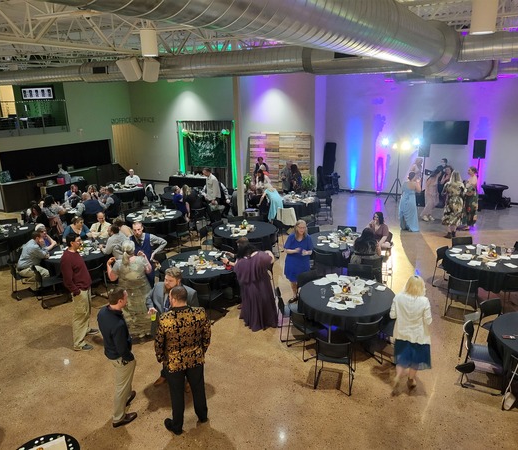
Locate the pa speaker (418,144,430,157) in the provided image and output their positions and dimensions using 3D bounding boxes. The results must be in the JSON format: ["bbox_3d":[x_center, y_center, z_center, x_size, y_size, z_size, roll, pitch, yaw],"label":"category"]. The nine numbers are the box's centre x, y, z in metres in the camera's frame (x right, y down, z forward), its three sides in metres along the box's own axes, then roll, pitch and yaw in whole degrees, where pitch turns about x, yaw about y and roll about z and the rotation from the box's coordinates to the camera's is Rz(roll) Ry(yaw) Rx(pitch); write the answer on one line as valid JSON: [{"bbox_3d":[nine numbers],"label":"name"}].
[{"bbox_3d":[5.507,-2.577,14.935,0.390,0.600,0.350,7,19,26],"label":"pa speaker"}]

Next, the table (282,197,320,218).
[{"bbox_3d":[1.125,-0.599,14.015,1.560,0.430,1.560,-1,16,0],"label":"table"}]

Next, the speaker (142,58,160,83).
[{"bbox_3d":[-2.573,-3.697,10.786,0.400,0.570,0.360,-10,42,-29],"label":"speaker"}]

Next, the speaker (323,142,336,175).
[{"bbox_3d":[2.751,-2.568,17.538,0.420,1.300,0.380,12,18,27],"label":"speaker"}]

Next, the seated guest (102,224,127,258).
[{"bbox_3d":[-3.121,0.602,9.841,0.750,1.250,0.530,3,17,17],"label":"seated guest"}]

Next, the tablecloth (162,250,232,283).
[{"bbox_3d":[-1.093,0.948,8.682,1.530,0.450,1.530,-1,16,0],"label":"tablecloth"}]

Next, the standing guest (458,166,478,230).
[{"bbox_3d":[6.033,-0.807,13.068,0.450,1.720,0.500,4,17,17],"label":"standing guest"}]

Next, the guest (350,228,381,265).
[{"bbox_3d":[2.125,0.643,9.099,0.550,1.280,0.780,-5,16,-14],"label":"guest"}]

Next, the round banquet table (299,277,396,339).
[{"bbox_3d":[1.407,1.454,7.256,1.530,0.760,1.530,-2,16,0],"label":"round banquet table"}]

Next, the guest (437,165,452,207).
[{"bbox_3d":[5.575,-0.946,13.492,0.500,1.620,0.400,10,20,35],"label":"guest"}]

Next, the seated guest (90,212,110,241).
[{"bbox_3d":[-3.692,0.355,10.645,0.550,1.300,0.720,-3,16,-5],"label":"seated guest"}]

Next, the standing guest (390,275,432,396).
[{"bbox_3d":[1.980,1.400,5.821,0.540,1.620,0.460,1,16,10],"label":"standing guest"}]

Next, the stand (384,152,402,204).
[{"bbox_3d":[4.876,-1.696,15.780,0.850,1.900,0.800,7,18,28],"label":"stand"}]

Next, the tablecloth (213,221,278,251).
[{"bbox_3d":[-0.291,0.462,10.862,1.530,0.760,1.530,-2,17,0],"label":"tablecloth"}]

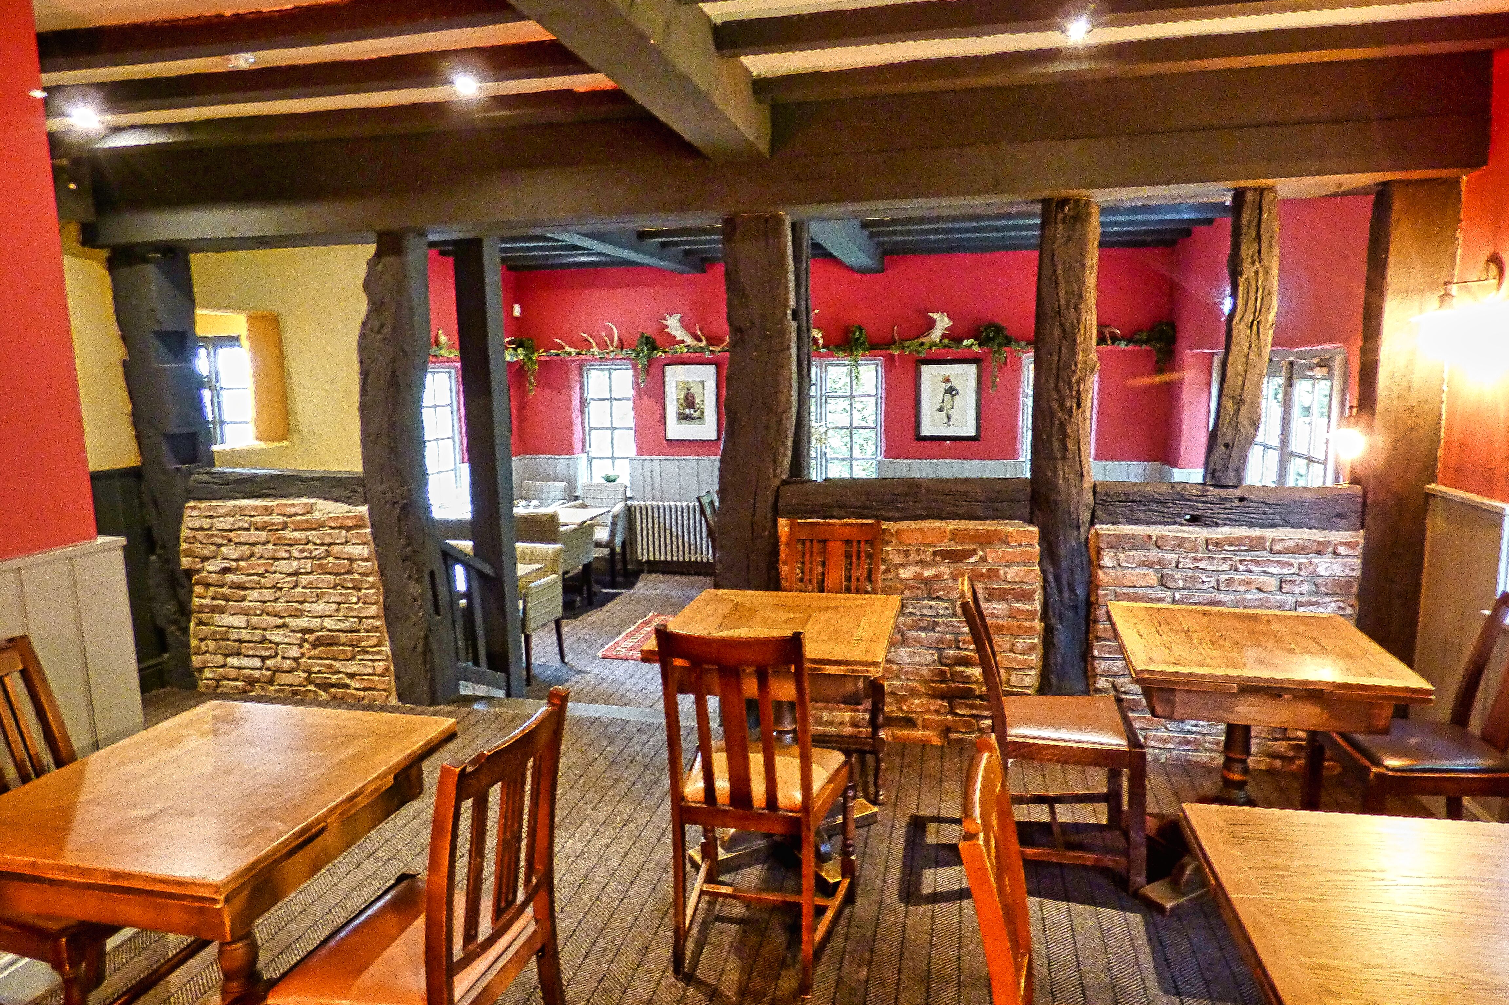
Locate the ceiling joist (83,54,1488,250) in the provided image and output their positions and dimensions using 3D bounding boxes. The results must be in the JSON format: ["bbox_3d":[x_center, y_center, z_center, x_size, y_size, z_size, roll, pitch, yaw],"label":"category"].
[{"bbox_3d":[-0.287,-1.356,3.584,5.504,0.384,0.368,1,9,12],"label":"ceiling joist"}]

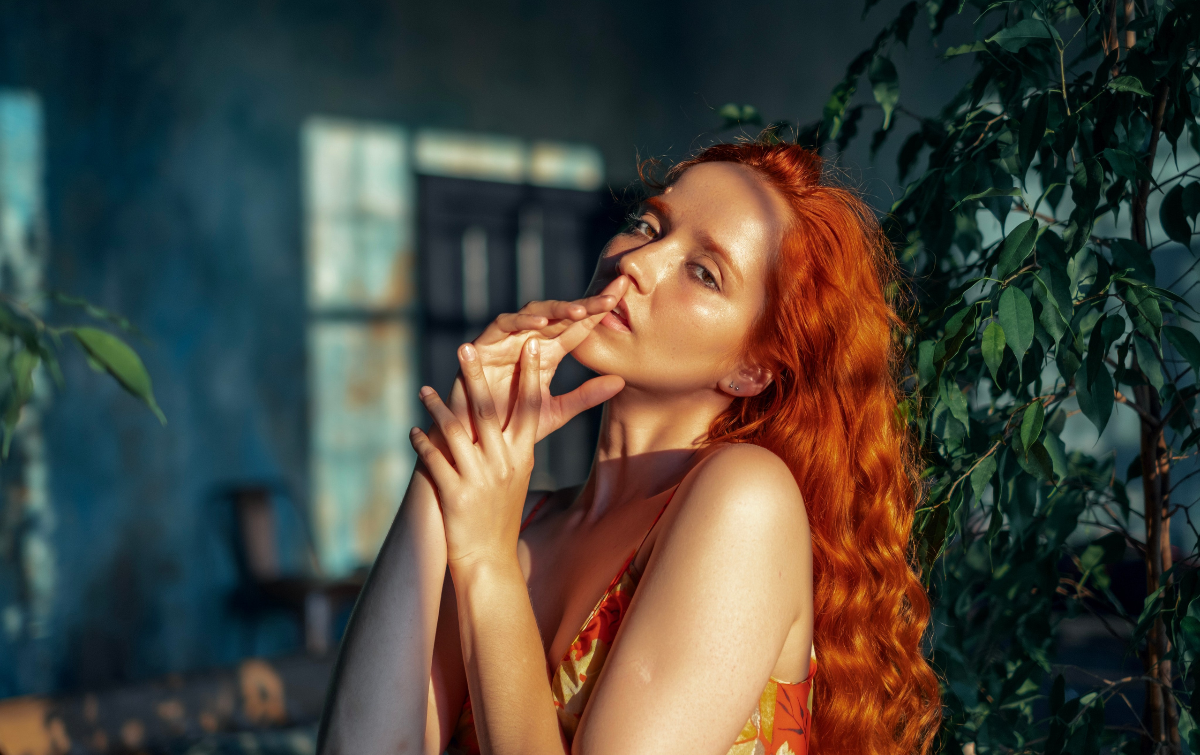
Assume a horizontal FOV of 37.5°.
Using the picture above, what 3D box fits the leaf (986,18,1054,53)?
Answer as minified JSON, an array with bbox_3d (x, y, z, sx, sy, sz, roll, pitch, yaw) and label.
[{"bbox_3d":[0.368,-0.300,1.550,0.060,0.027,0.018,4,12,13],"label":"leaf"}]

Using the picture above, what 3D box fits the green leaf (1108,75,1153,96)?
[{"bbox_3d":[0.439,-0.240,1.460,0.037,0.015,0.024,15,22,10],"label":"green leaf"}]

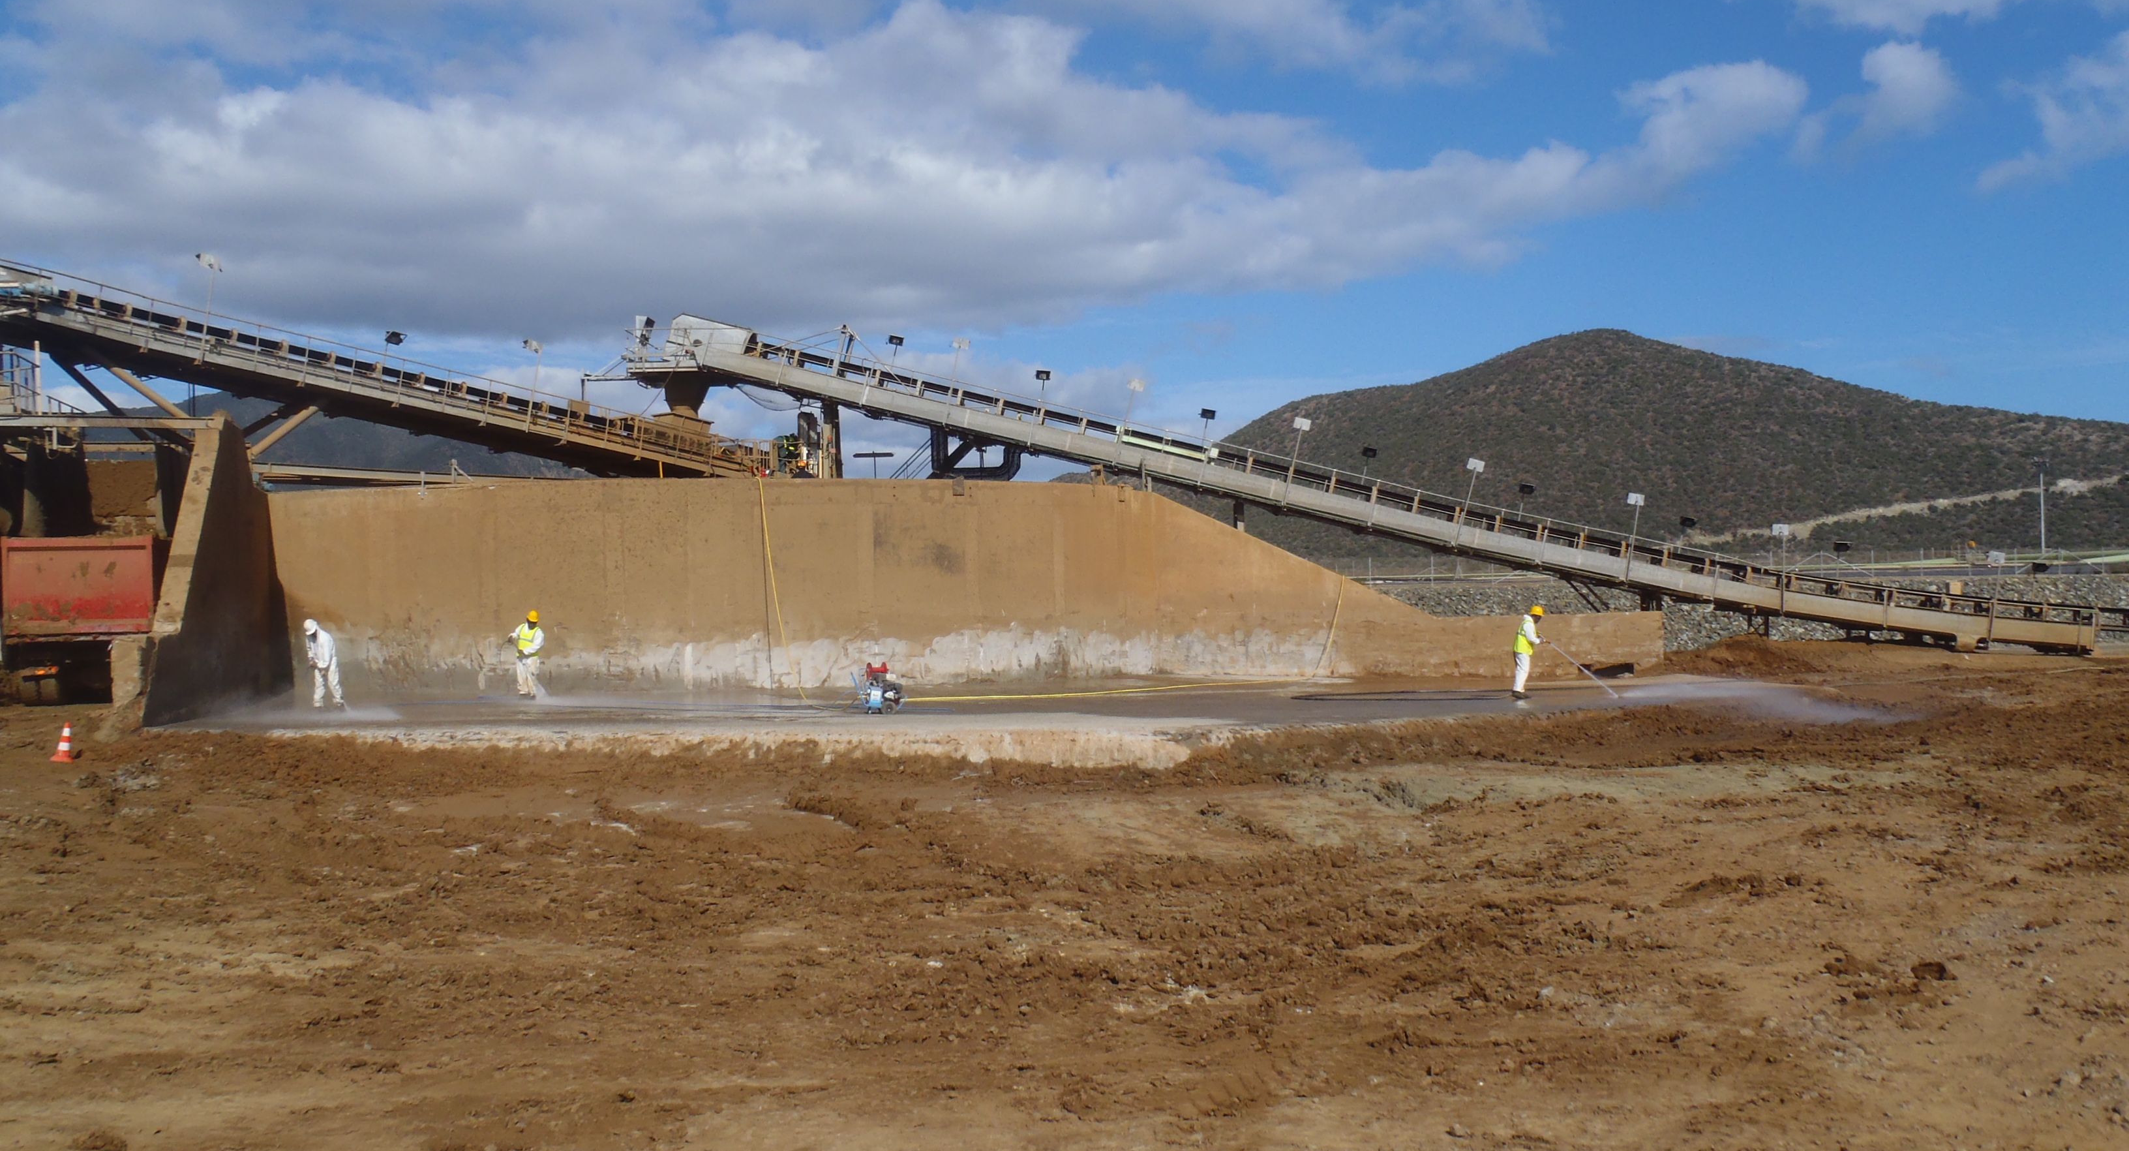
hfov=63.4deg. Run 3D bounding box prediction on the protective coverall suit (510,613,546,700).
[{"bbox_3d":[-10.790,1.620,34.600,0.680,1.740,0.480,0,0,-6],"label":"protective coverall suit"}]

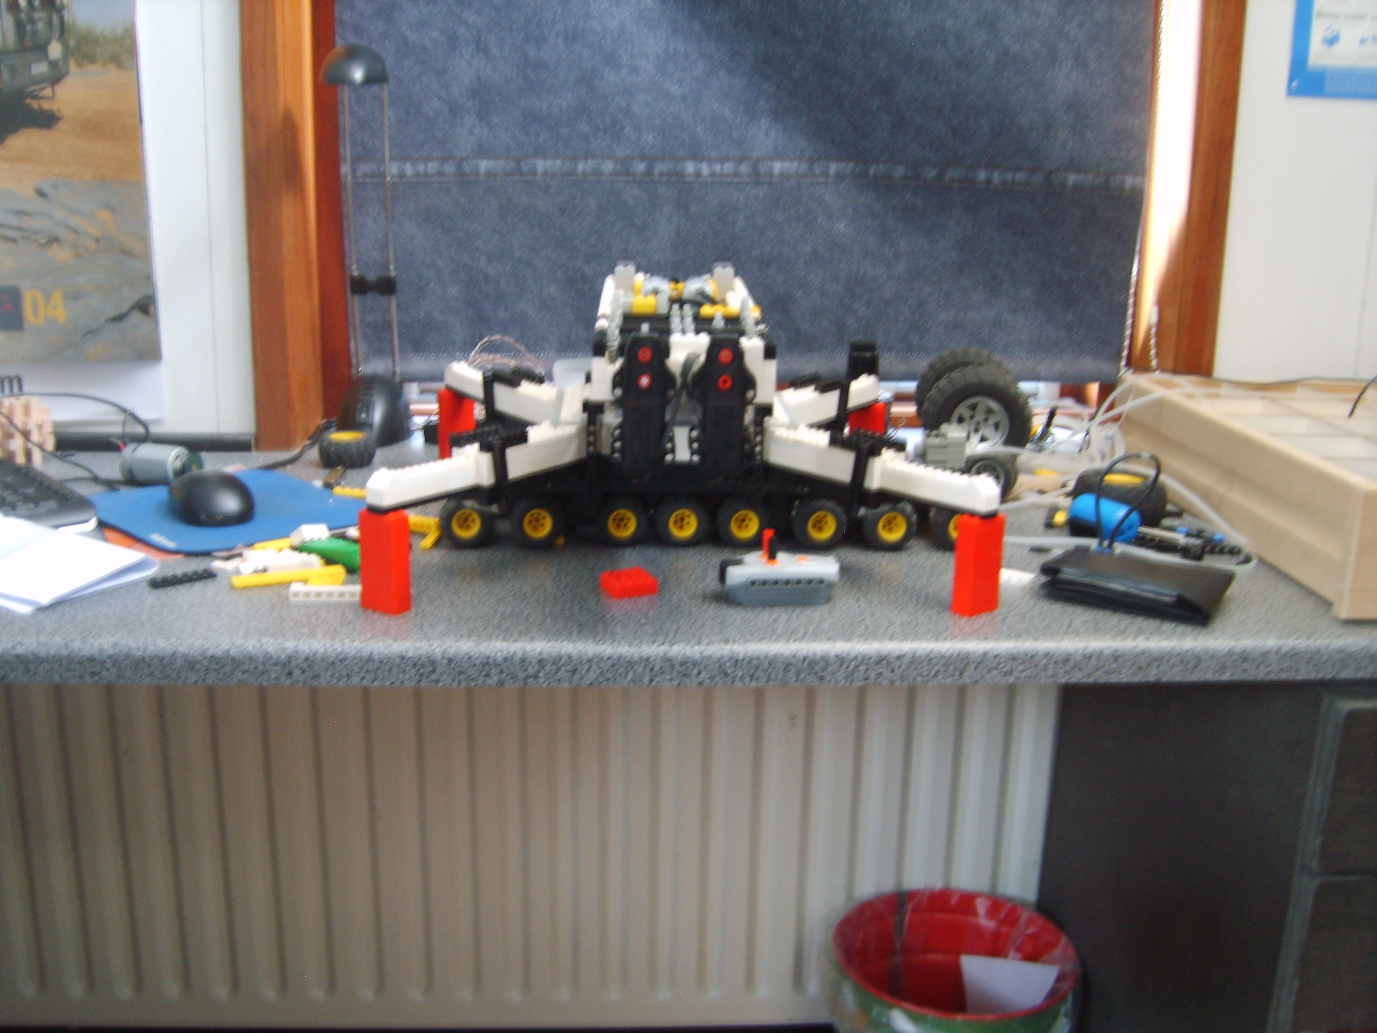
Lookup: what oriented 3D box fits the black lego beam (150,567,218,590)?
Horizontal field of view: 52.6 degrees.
[{"bbox_3d":[-0.364,0.044,1.006,0.048,0.005,0.009,-11,19,-38],"label":"black lego beam"}]

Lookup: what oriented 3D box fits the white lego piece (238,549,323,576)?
[{"bbox_3d":[-0.306,0.034,1.044,0.061,0.012,0.024,0,14,-8],"label":"white lego piece"}]

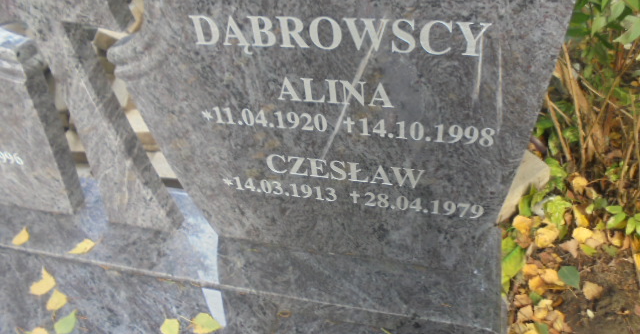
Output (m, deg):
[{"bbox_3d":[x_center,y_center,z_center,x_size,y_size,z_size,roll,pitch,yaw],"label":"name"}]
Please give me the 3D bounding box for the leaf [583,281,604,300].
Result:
[{"bbox_3d":[0.613,0.276,1.080,0.041,0.013,0.034,-25,48,-15],"label":"leaf"}]

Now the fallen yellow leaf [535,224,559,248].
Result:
[{"bbox_3d":[0.607,0.185,1.289,0.068,0.020,0.048,-38,54,-21],"label":"fallen yellow leaf"}]

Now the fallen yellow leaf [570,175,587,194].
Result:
[{"bbox_3d":[0.699,0.047,1.286,0.039,0.013,0.050,-18,46,-9],"label":"fallen yellow leaf"}]

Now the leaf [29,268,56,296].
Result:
[{"bbox_3d":[-0.632,0.265,1.109,0.055,0.009,0.070,2,48,11],"label":"leaf"}]

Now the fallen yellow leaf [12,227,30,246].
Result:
[{"bbox_3d":[-0.737,0.175,1.195,0.041,0.010,0.047,15,54,21],"label":"fallen yellow leaf"}]

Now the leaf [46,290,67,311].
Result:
[{"bbox_3d":[-0.588,0.300,1.069,0.049,0.009,0.042,18,53,24],"label":"leaf"}]

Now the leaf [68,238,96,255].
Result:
[{"bbox_3d":[-0.570,0.196,1.150,0.034,0.010,0.060,32,62,30],"label":"leaf"}]

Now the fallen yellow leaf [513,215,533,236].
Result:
[{"bbox_3d":[0.563,0.159,1.334,0.050,0.015,0.050,25,58,27],"label":"fallen yellow leaf"}]

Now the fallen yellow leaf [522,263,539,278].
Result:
[{"bbox_3d":[0.496,0.242,1.131,0.040,0.013,0.032,-7,46,2],"label":"fallen yellow leaf"}]

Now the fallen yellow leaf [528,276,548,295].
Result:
[{"bbox_3d":[0.547,0.300,1.204,0.040,0.015,0.041,-21,50,-9],"label":"fallen yellow leaf"}]

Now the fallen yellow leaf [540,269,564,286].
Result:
[{"bbox_3d":[0.536,0.257,1.111,0.033,0.013,0.046,-14,46,-5],"label":"fallen yellow leaf"}]

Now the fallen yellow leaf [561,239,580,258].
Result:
[{"bbox_3d":[0.678,0.212,1.283,0.051,0.015,0.049,-34,53,-19],"label":"fallen yellow leaf"}]

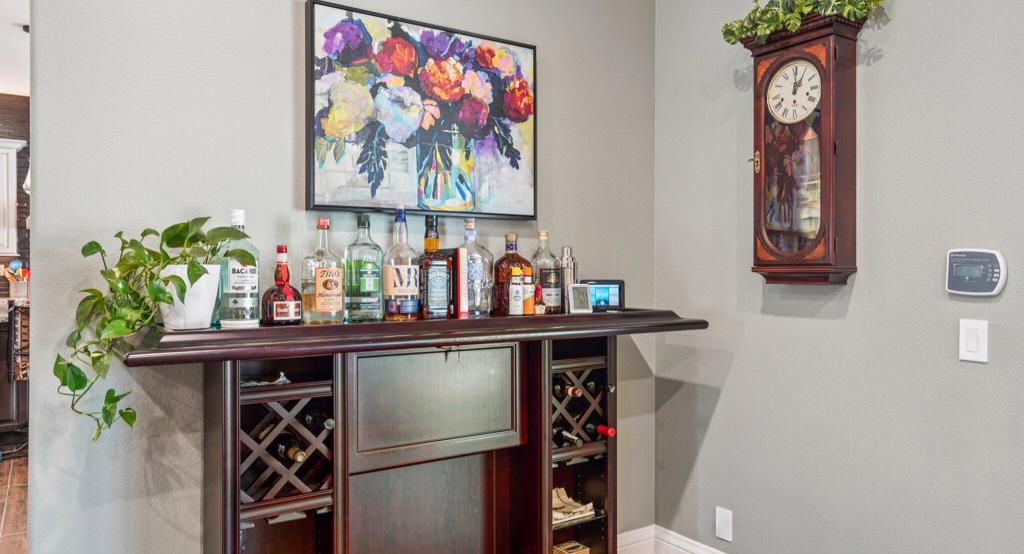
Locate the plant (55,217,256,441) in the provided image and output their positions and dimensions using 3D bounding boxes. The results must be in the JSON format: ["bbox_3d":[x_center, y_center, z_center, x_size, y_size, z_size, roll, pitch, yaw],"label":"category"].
[{"bbox_3d":[-0.867,0.117,1.681,0.434,0.525,0.353,0,0,-34],"label":"plant"}]

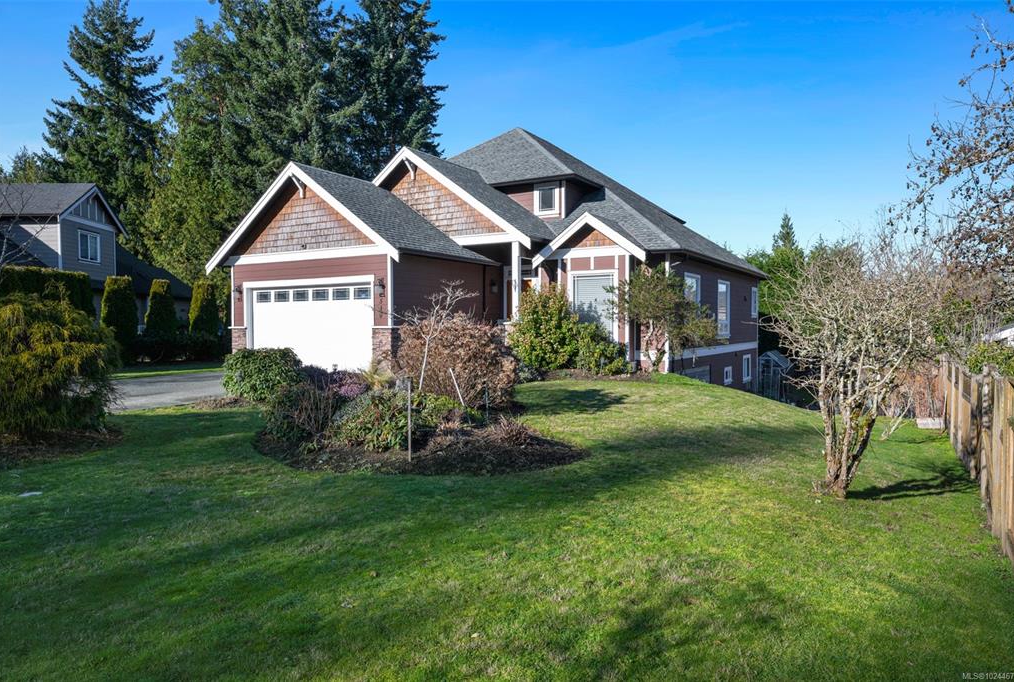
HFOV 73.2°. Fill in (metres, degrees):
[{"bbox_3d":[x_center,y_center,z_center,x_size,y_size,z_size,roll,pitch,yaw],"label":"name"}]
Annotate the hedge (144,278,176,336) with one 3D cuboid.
[{"bbox_3d":[-12.999,-0.754,25.590,1.180,3.120,1.200,0,1,0],"label":"hedge"}]

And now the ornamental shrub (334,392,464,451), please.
[{"bbox_3d":[-1.323,0.903,8.121,1.550,0.650,1.300,0,1,0],"label":"ornamental shrub"}]

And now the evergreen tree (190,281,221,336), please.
[{"bbox_3d":[-12.013,-0.811,27.089,1.120,3.170,1.150,0,1,0],"label":"evergreen tree"}]

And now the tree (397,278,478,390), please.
[{"bbox_3d":[-1.064,0.041,10.303,1.250,1.880,1.100,0,1,0],"label":"tree"}]

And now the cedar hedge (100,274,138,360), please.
[{"bbox_3d":[-13.777,-0.729,24.190,1.220,3.130,1.220,0,1,0],"label":"cedar hedge"}]

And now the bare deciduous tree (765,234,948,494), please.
[{"bbox_3d":[3.320,0.197,6.506,1.650,2.530,1.650,0,1,0],"label":"bare deciduous tree"}]

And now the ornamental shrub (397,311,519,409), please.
[{"bbox_3d":[-0.906,0.315,12.009,2.150,1.620,1.900,0,1,0],"label":"ornamental shrub"}]

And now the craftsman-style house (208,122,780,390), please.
[{"bbox_3d":[0.844,-2.716,24.251,13.100,9.400,16.800,1,1,30],"label":"craftsman-style house"}]

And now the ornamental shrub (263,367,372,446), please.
[{"bbox_3d":[-2.416,0.765,8.718,1.350,0.900,1.200,0,1,0],"label":"ornamental shrub"}]

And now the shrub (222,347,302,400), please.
[{"bbox_3d":[-4.749,0.609,13.216,1.500,1.020,1.400,0,1,0],"label":"shrub"}]

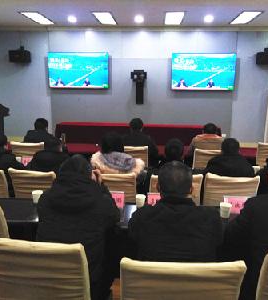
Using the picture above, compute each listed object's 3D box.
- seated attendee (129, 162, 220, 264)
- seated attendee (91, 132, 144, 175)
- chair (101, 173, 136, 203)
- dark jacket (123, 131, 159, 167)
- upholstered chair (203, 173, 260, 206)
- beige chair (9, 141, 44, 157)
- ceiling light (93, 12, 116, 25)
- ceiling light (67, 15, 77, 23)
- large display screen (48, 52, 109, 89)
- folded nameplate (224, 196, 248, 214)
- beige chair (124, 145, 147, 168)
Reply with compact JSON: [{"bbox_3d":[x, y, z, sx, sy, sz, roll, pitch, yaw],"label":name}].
[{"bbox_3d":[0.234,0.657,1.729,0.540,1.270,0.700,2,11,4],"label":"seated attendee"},{"bbox_3d":[-0.118,0.447,2.961,0.520,1.270,0.750,1,10,4],"label":"seated attendee"},{"bbox_3d":[-0.193,0.597,2.593,0.460,0.930,0.560,2,10,4],"label":"chair"},{"bbox_3d":[0.077,0.051,3.828,0.490,0.640,0.400,2,11,4],"label":"dark jacket"},{"bbox_3d":[0.784,0.613,2.588,0.460,0.930,0.560,2,10,4],"label":"upholstered chair"},{"bbox_3d":[-1.358,0.318,4.051,0.460,0.930,0.560,2,10,4],"label":"beige chair"},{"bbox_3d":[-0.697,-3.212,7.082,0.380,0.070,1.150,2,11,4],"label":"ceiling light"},{"bbox_3d":[-1.555,-3.236,7.142,0.200,0.070,0.200,2,11,4],"label":"ceiling light"},{"bbox_3d":[-1.419,-2.045,7.455,1.563,0.914,0.080,2,10,4],"label":"large display screen"},{"bbox_3d":[0.725,0.376,1.985,0.200,0.105,0.080,2,10,4],"label":"folded nameplate"},{"bbox_3d":[-0.008,0.377,4.259,0.480,0.950,0.570,1,10,4],"label":"beige chair"}]

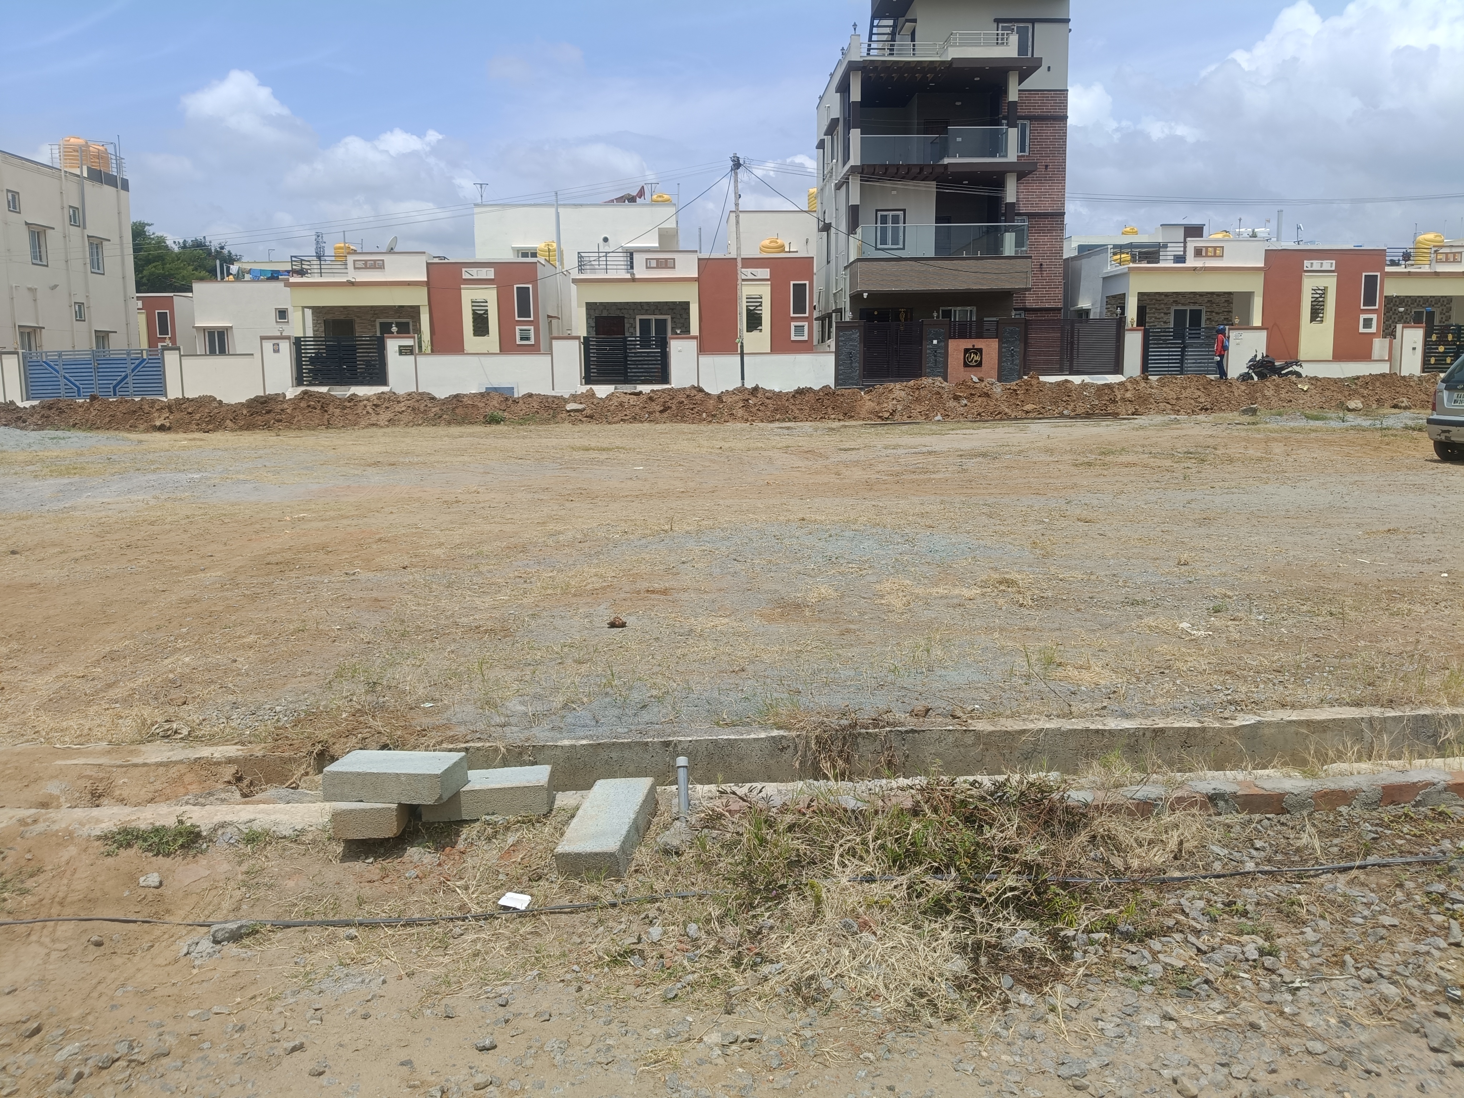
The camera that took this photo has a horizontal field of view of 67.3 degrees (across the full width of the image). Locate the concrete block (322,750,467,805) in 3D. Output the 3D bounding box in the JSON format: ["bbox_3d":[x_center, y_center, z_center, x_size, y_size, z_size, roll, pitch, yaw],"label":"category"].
[{"bbox_3d":[-1.094,0.743,3.591,0.402,0.098,0.202,-1,8,10],"label":"concrete block"}]

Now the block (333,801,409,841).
[{"bbox_3d":[-1.167,0.833,3.643,0.200,0.098,0.406,-2,9,-6],"label":"block"}]

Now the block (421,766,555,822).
[{"bbox_3d":[-0.812,0.819,3.681,0.409,0.098,0.201,-3,8,-4],"label":"block"}]

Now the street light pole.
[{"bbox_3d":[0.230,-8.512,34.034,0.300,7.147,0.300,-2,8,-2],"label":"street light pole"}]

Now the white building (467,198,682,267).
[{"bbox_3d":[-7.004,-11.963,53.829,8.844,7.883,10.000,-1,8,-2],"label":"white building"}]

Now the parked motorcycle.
[{"bbox_3d":[16.755,-5.646,34.200,2.000,1.100,0.750,-1,8,-2],"label":"parked motorcycle"}]

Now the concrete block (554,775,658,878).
[{"bbox_3d":[-0.390,0.884,3.502,0.201,0.098,0.408,-4,19,14],"label":"concrete block"}]

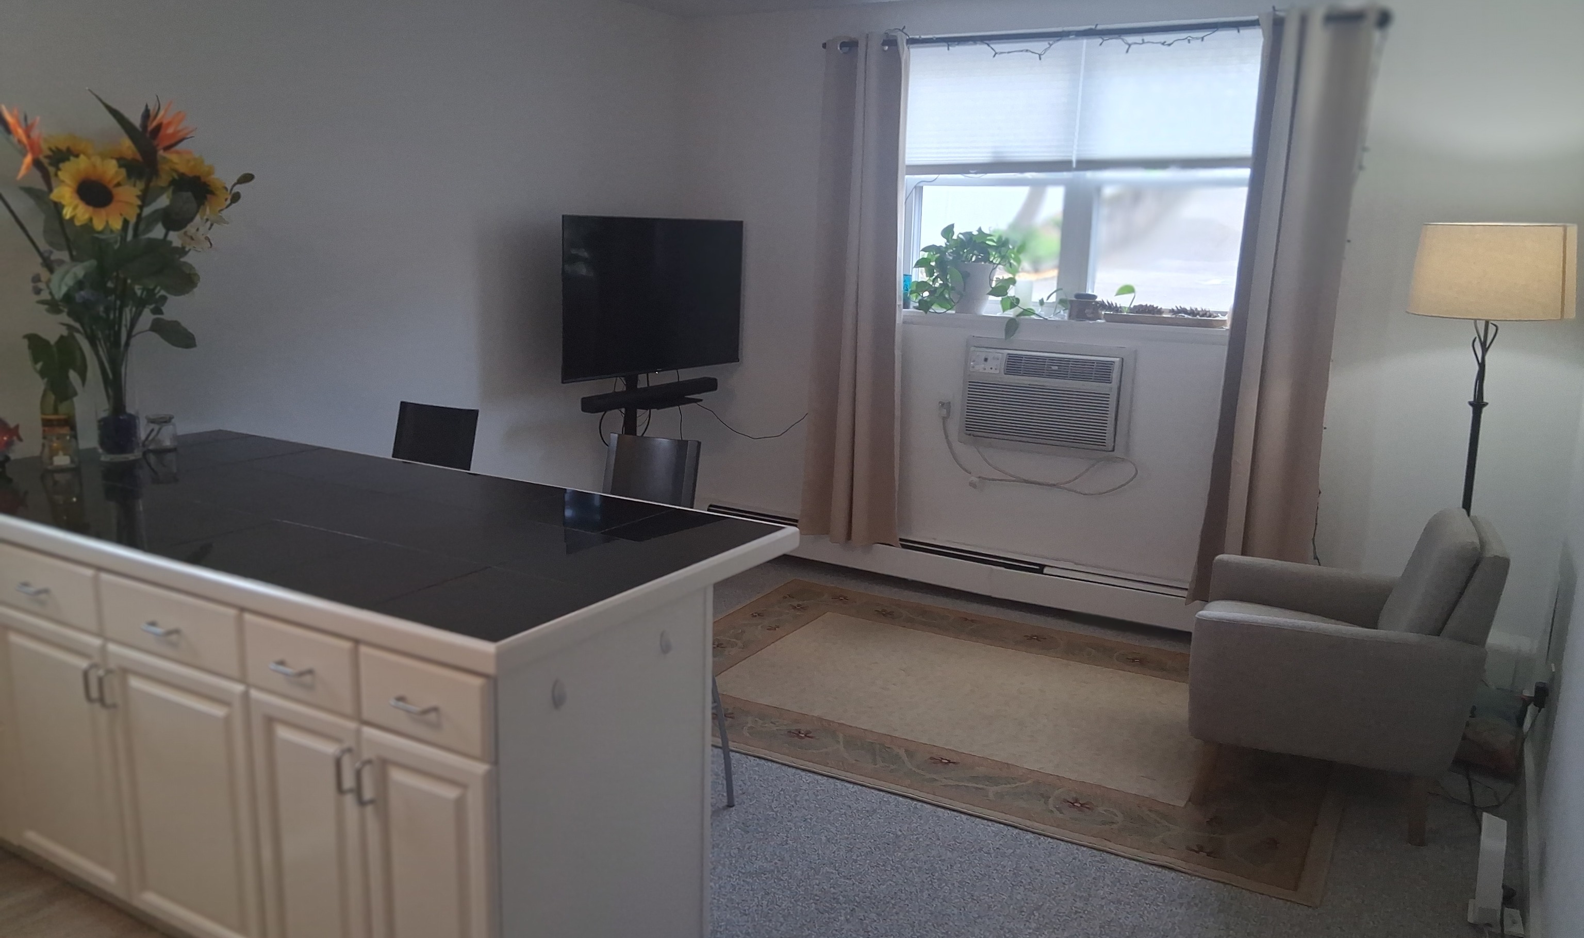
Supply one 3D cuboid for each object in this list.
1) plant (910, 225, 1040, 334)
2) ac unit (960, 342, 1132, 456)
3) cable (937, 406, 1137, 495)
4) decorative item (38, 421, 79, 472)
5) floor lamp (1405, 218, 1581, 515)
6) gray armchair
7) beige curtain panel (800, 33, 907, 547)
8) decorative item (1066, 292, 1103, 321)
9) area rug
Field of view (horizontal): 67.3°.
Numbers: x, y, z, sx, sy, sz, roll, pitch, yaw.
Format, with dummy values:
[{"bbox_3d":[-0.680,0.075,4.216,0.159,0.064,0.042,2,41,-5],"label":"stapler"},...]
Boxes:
[{"bbox_3d":[0.757,-0.788,4.932,0.530,0.440,0.320,8,14,29],"label":"plant"},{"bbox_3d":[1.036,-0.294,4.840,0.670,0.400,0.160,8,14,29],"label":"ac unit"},{"bbox_3d":[0.993,-0.069,4.910,0.860,0.310,0.050,8,14,29],"label":"cable"},{"bbox_3d":[-1.821,-0.068,2.951,0.085,0.125,0.085,8,14,29],"label":"decorative item"},{"bbox_3d":[2.077,0.050,3.672,0.410,1.580,0.410,8,14,29],"label":"floor lamp"},{"bbox_3d":[1.510,0.513,3.334,0.700,0.790,0.690,6,13,22],"label":"gray armchair"},{"bbox_3d":[0.253,-0.735,5.149,0.460,2.160,0.120,8,14,29],"label":"beige curtain panel"},{"bbox_3d":[1.176,-0.647,4.746,0.140,0.110,0.130,8,14,29],"label":"decorative item"},{"bbox_3d":[0.620,0.756,4.003,2.316,0.012,1.565,8,14,29],"label":"area rug"}]

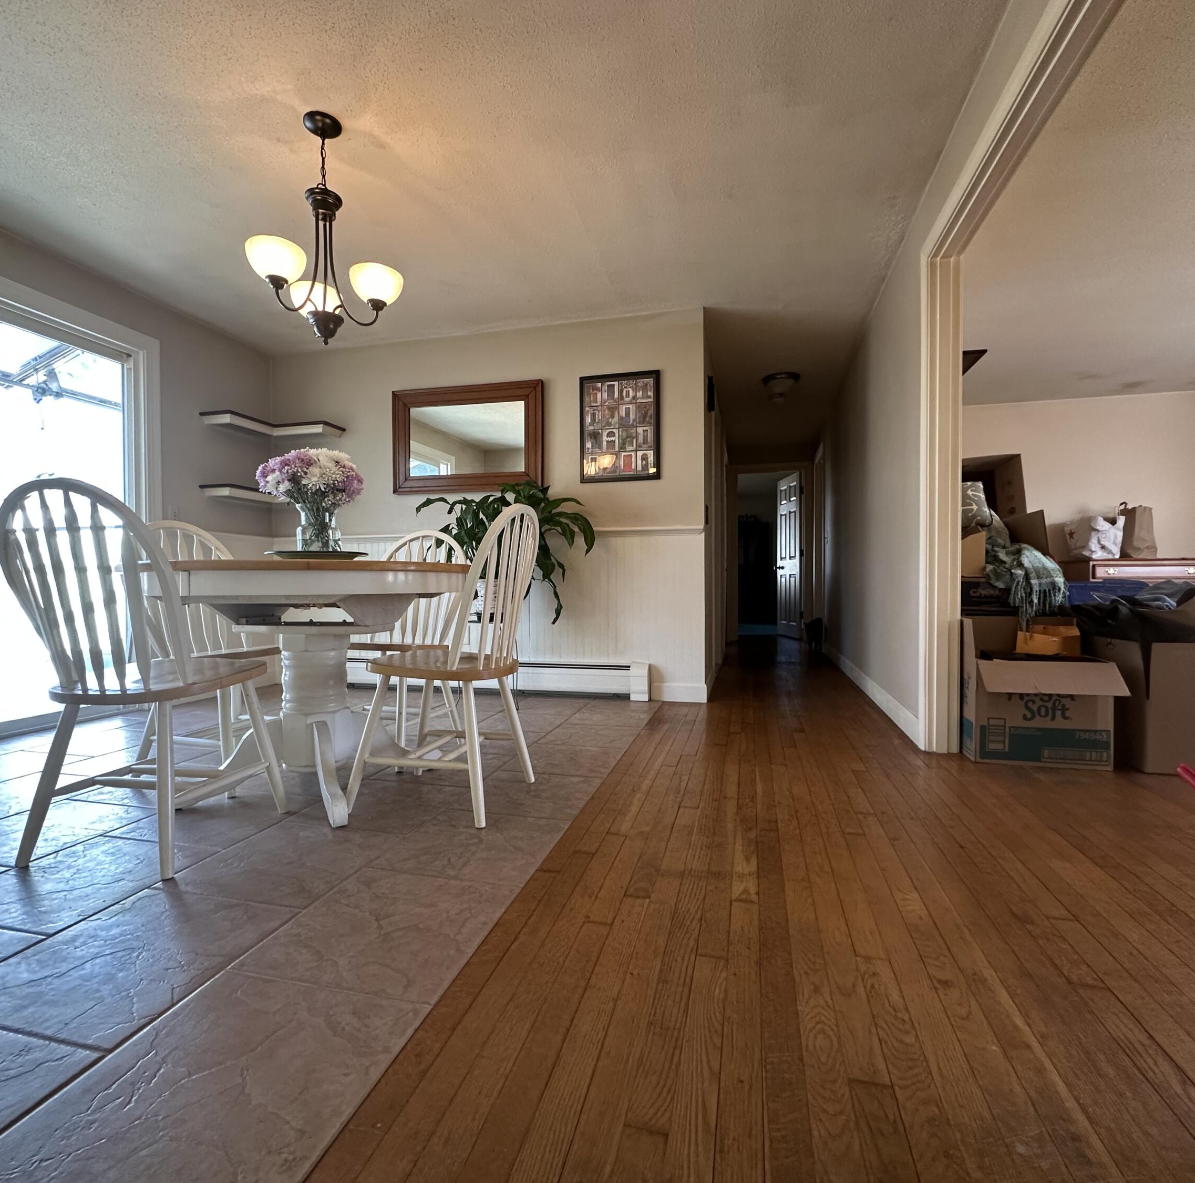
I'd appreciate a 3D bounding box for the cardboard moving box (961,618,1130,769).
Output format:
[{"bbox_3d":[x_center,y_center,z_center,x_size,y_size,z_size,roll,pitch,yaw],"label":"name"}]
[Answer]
[{"bbox_3d":[1.681,0.382,2.457,0.450,0.530,0.430,0,1,16],"label":"cardboard moving box"}]

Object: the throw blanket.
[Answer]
[{"bbox_3d":[1.836,-0.052,2.747,0.285,0.380,0.280,0,1,13],"label":"throw blanket"}]

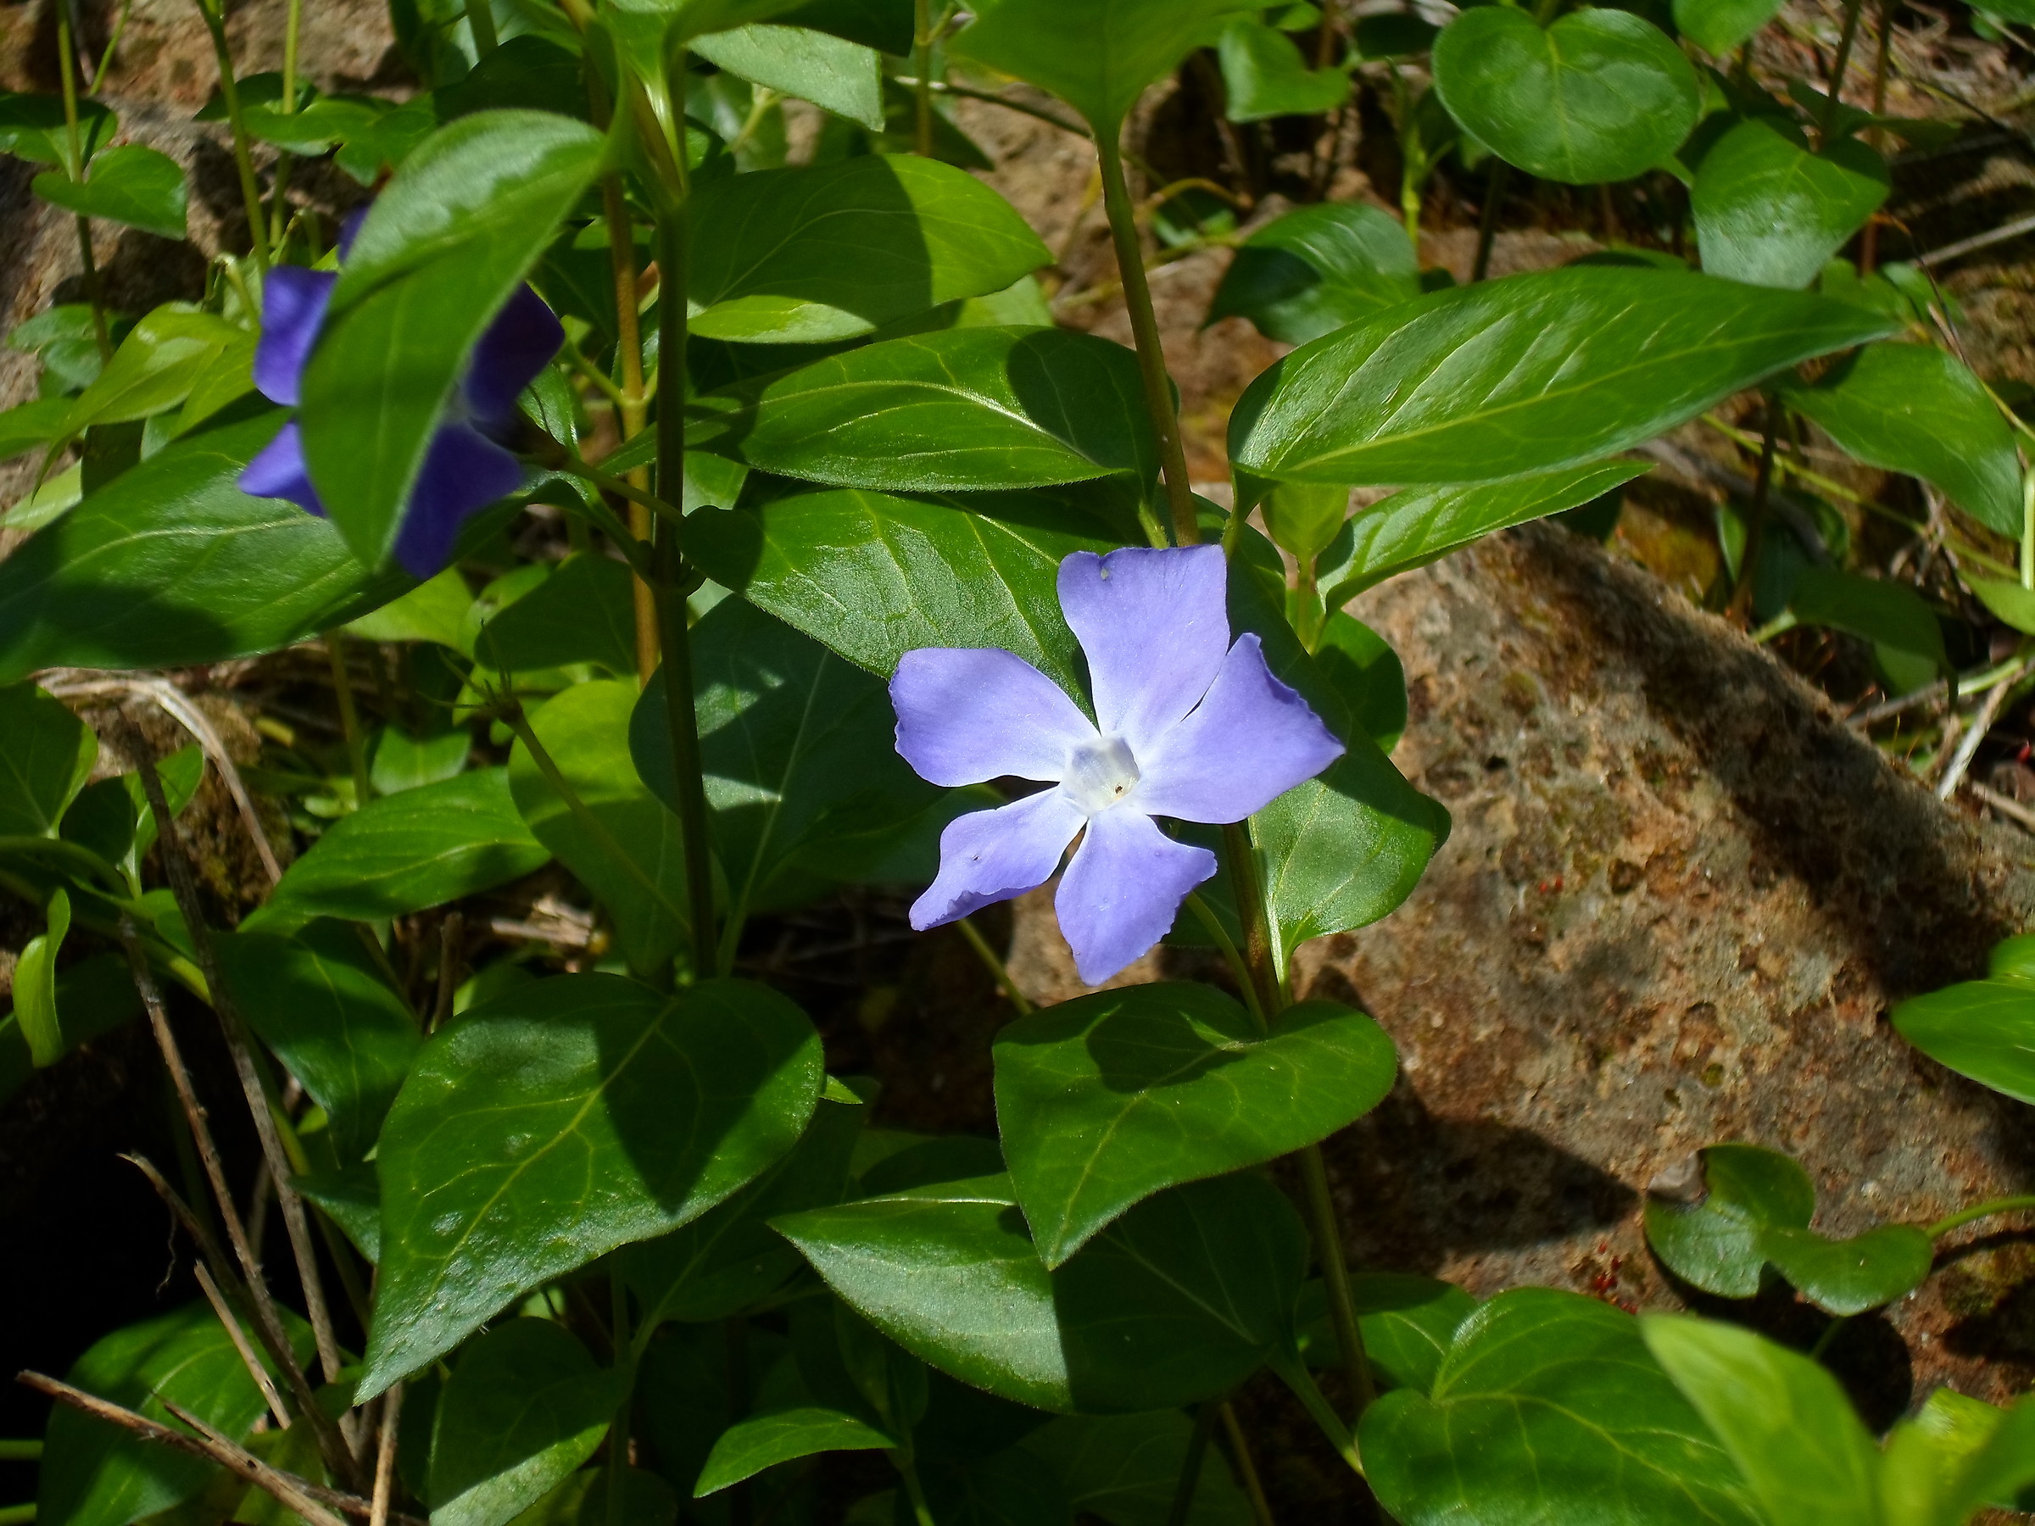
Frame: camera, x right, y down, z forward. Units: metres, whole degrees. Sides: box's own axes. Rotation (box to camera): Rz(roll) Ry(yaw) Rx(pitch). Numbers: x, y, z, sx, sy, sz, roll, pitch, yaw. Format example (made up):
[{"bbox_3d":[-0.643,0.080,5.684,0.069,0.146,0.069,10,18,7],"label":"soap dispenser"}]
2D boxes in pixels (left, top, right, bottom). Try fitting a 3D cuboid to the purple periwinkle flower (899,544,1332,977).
[{"bbox_3d":[0.010,0.000,0.409,0.047,0.046,0.017,2,-12,3],"label":"purple periwinkle flower"}]

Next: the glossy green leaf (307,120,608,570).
[{"bbox_3d":[-0.058,-0.043,0.395,0.021,0.011,0.049,16,68,35],"label":"glossy green leaf"}]

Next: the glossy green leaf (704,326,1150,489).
[{"bbox_3d":[-0.013,-0.038,0.431,0.060,0.011,0.033,1,38,1],"label":"glossy green leaf"}]

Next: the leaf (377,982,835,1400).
[{"bbox_3d":[-0.049,0.043,0.407,0.041,0.011,0.059,25,63,21],"label":"leaf"}]

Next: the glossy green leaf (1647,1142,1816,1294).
[{"bbox_3d":[0.085,0.055,0.470,0.021,0.005,0.022,-37,62,-24],"label":"glossy green leaf"}]

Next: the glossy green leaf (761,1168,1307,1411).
[{"bbox_3d":[0.003,0.058,0.430,0.057,0.011,0.029,12,40,-9],"label":"glossy green leaf"}]

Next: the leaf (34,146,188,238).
[{"bbox_3d":[-0.134,-0.086,0.600,0.028,0.006,0.018,29,47,26],"label":"leaf"}]

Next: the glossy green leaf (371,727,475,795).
[{"bbox_3d":[-0.083,0.001,0.550,0.014,0.005,0.015,-5,60,-3],"label":"glossy green leaf"}]

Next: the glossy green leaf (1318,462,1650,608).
[{"bbox_3d":[0.050,-0.027,0.444,0.044,0.006,0.015,-23,35,-18],"label":"glossy green leaf"}]

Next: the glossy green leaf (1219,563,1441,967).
[{"bbox_3d":[0.029,-0.002,0.438,0.034,0.010,0.053,-4,64,-8],"label":"glossy green leaf"}]

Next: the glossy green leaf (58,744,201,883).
[{"bbox_3d":[-0.113,0.006,0.501,0.017,0.008,0.021,3,60,-5],"label":"glossy green leaf"}]

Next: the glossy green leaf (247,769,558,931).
[{"bbox_3d":[-0.077,0.011,0.495,0.044,0.009,0.023,-13,39,-9],"label":"glossy green leaf"}]

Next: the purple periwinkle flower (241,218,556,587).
[{"bbox_3d":[-0.072,-0.043,0.465,0.042,0.042,0.018,25,1,33],"label":"purple periwinkle flower"}]

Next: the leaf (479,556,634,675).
[{"bbox_3d":[-0.057,-0.019,0.500,0.027,0.007,0.033,-12,33,-9],"label":"leaf"}]

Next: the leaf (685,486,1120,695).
[{"bbox_3d":[-0.012,-0.019,0.445,0.055,0.010,0.029,12,46,0],"label":"leaf"}]

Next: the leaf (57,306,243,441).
[{"bbox_3d":[-0.119,-0.053,0.540,0.034,0.009,0.018,-31,39,-12],"label":"leaf"}]

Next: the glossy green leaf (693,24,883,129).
[{"bbox_3d":[-0.028,-0.082,0.465,0.029,0.007,0.018,18,47,12],"label":"glossy green leaf"}]

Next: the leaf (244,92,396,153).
[{"bbox_3d":[-0.108,-0.098,0.611,0.025,0.008,0.023,-5,32,-7],"label":"leaf"}]

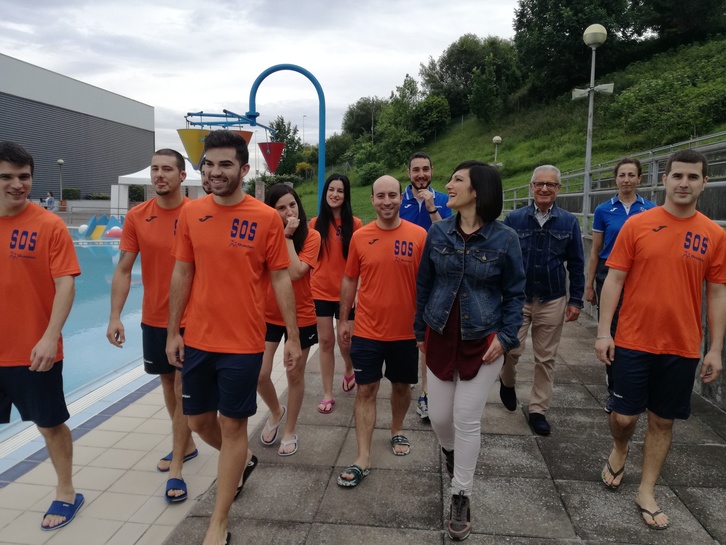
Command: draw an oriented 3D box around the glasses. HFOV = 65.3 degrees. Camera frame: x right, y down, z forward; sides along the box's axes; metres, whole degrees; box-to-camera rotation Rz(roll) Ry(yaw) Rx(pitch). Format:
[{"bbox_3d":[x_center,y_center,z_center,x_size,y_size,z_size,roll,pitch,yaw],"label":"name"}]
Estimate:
[{"bbox_3d":[1.124,-0.524,3.470,0.150,0.045,0.130,2,8,14],"label":"glasses"}]

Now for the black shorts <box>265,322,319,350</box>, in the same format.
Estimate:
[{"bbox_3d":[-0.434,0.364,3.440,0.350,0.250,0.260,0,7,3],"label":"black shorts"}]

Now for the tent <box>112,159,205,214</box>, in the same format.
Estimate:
[{"bbox_3d":[-10.141,-4.395,30.000,5.000,3.750,5.000,-2,7,-18],"label":"tent"}]

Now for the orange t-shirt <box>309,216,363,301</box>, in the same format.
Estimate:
[{"bbox_3d":[-0.202,-0.107,4.170,0.420,0.620,0.260,0,7,0],"label":"orange t-shirt"}]

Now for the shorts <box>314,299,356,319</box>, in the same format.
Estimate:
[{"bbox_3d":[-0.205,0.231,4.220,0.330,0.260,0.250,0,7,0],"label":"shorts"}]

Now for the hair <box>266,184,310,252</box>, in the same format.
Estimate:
[{"bbox_3d":[-0.463,-0.327,3.430,0.270,0.450,0.240,1,7,6],"label":"hair"}]

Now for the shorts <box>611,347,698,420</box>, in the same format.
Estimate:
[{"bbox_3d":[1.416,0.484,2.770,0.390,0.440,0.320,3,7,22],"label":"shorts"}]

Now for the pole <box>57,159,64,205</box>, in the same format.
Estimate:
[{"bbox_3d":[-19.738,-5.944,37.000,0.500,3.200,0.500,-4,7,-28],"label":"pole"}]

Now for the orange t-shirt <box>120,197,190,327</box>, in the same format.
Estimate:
[{"bbox_3d":[-1.002,-0.060,2.950,0.490,0.680,0.280,0,7,-3],"label":"orange t-shirt"}]

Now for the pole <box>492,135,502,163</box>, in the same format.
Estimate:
[{"bbox_3d":[5.698,-3.982,24.000,0.420,3.600,0.420,1,7,7],"label":"pole"}]

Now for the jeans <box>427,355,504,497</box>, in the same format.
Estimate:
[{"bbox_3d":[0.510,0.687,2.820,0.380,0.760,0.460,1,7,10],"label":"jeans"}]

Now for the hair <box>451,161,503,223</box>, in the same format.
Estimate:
[{"bbox_3d":[0.538,-0.380,2.660,0.230,0.280,0.200,-1,7,-7],"label":"hair"}]

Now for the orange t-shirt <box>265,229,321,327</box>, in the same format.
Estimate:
[{"bbox_3d":[-0.450,0.025,3.470,0.420,0.620,0.280,1,7,3],"label":"orange t-shirt"}]

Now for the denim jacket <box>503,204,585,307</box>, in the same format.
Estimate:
[{"bbox_3d":[1.227,-0.116,3.850,0.560,0.710,0.340,2,7,13],"label":"denim jacket"}]

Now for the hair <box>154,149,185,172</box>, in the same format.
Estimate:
[{"bbox_3d":[-0.975,-0.560,2.870,0.155,0.140,0.185,1,7,12],"label":"hair"}]

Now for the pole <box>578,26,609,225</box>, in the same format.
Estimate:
[{"bbox_3d":[3.215,-2.014,7.980,0.360,2.950,0.360,0,7,0],"label":"pole"}]

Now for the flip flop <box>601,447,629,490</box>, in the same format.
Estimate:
[{"bbox_3d":[1.372,1.041,3.054,0.105,0.080,0.275,5,41,34],"label":"flip flop"}]

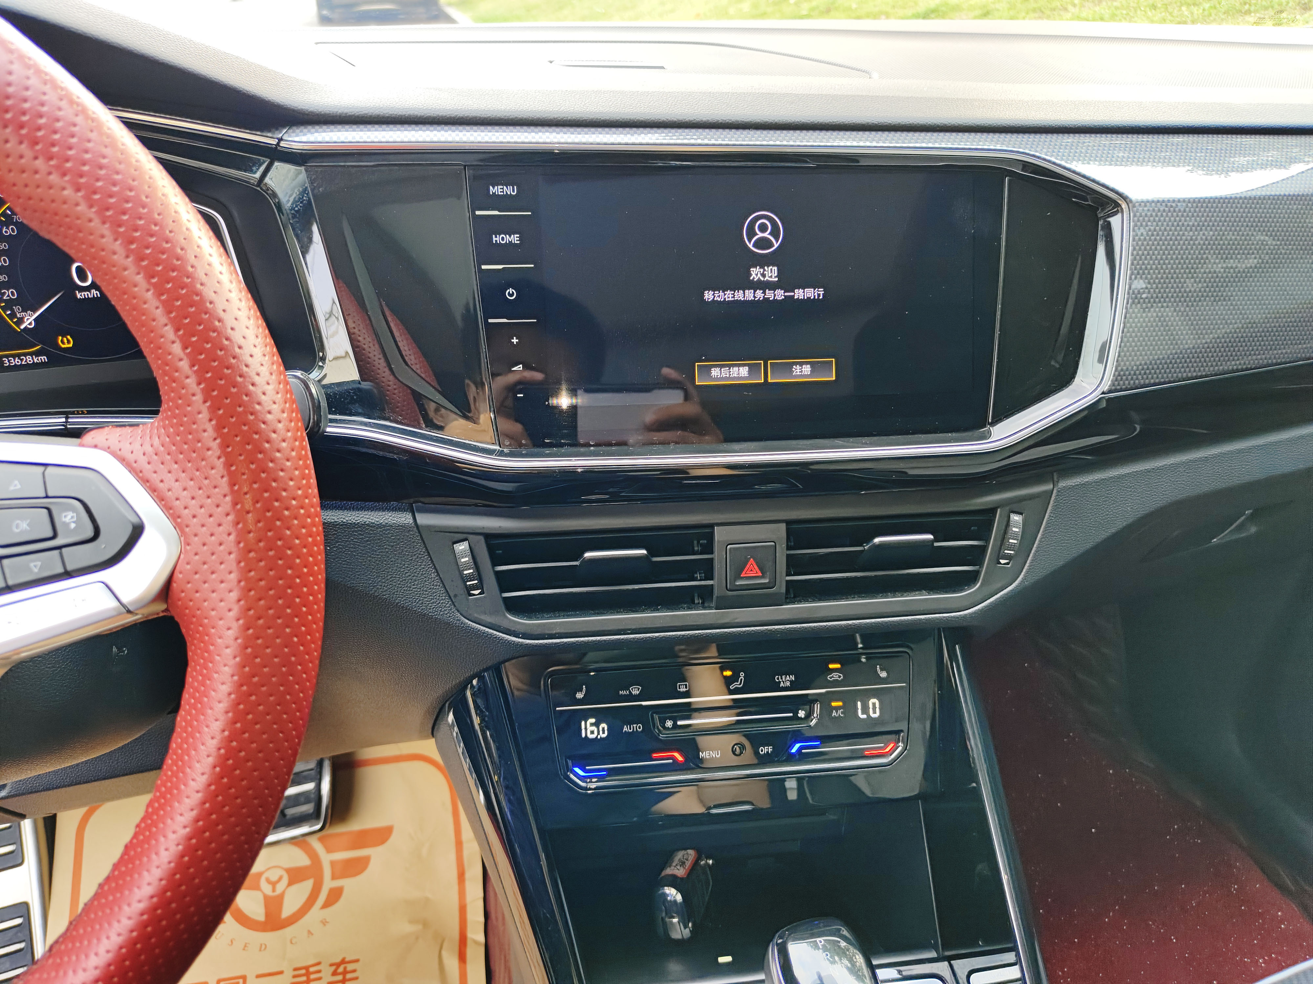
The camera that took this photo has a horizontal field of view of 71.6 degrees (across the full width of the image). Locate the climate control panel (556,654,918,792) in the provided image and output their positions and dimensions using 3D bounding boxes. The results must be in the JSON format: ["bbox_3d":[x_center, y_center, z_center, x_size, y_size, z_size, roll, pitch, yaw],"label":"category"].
[{"bbox_3d":[0.043,0.128,0.520,0.207,0.065,0.020,-2,3,-7],"label":"climate control panel"}]

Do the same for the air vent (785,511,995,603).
[{"bbox_3d":[0.119,0.032,0.477,0.111,0.043,0.030,-2,9,-7],"label":"air vent"}]

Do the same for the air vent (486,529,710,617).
[{"bbox_3d":[-0.028,0.038,0.460,0.112,0.041,0.030,-2,9,-7],"label":"air vent"}]

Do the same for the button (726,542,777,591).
[{"bbox_3d":[0.047,0.037,0.465,0.026,0.024,0.012,-2,8,-7],"label":"button"}]

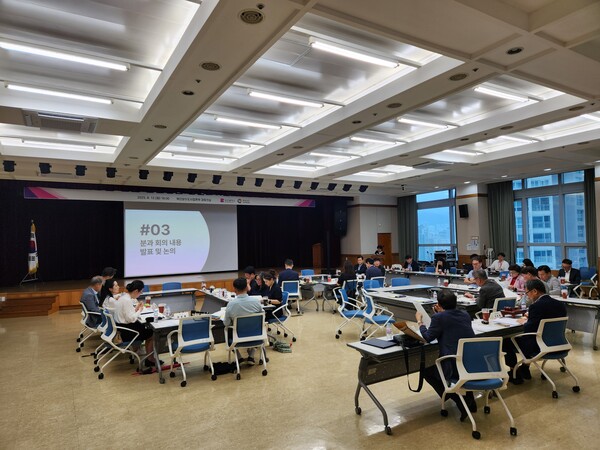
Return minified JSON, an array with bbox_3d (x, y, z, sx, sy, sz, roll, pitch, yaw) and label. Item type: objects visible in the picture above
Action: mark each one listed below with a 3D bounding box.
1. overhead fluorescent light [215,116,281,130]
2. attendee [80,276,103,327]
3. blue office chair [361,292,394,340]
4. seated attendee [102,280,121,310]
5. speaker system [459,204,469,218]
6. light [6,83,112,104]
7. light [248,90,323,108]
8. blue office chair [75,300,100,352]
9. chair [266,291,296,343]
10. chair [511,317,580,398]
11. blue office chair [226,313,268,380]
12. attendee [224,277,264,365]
[{"bbox_3d":[-0.888,-1.815,7.096,1.260,0.080,0.110,0,-3,-31],"label":"overhead fluorescent light"},{"bbox_3d":[-3.398,1.507,6.960,0.800,1.230,0.500,0,-3,-29],"label":"attendee"},{"bbox_3d":[1.379,1.595,7.061,0.580,0.840,0.600,-2,-3,2],"label":"blue office chair"},{"bbox_3d":[-2.874,1.494,6.385,0.780,1.220,0.480,0,-3,-34],"label":"seated attendee"},{"bbox_3d":[5.627,-0.441,13.723,0.220,0.440,0.270,-9,2,-31],"label":"speaker system"},{"bbox_3d":[-3.271,-1.793,5.512,1.240,0.080,0.060,0,-3,-31],"label":"light"},{"bbox_3d":[-0.179,-1.884,5.977,1.260,0.080,0.110,0,-3,-31],"label":"light"},{"bbox_3d":[-3.507,1.707,6.906,0.560,0.830,0.580,0,-3,-26],"label":"blue office chair"},{"bbox_3d":[-0.379,1.643,7.084,0.600,0.850,0.600,0,-3,-31],"label":"chair"},{"bbox_3d":[2.818,1.454,4.580,0.580,0.840,0.580,-1,-3,-17],"label":"chair"},{"bbox_3d":[-0.720,1.574,5.358,0.550,0.810,0.560,0,-3,-26],"label":"blue office chair"},{"bbox_3d":[-0.784,1.373,5.564,0.520,1.230,0.740,0,-3,-27],"label":"attendee"}]

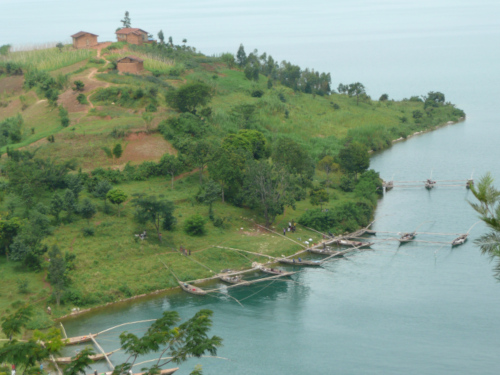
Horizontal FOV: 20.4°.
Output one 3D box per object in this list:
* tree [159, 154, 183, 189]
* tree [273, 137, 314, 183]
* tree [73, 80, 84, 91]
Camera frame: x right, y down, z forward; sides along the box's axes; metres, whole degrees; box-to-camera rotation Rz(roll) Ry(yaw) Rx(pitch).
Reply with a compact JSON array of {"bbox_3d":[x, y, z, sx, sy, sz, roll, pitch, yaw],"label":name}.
[{"bbox_3d":[-18.860,-3.800,329.000,5.700,7.900,5.500,-1,9,0],"label":"tree"},{"bbox_3d":[10.980,-6.560,350.000,10.400,11.800,10.000,-1,9,0],"label":"tree"},{"bbox_3d":[-46.752,-27.806,378.000,3.170,2.620,3.170,0,9,0],"label":"tree"}]

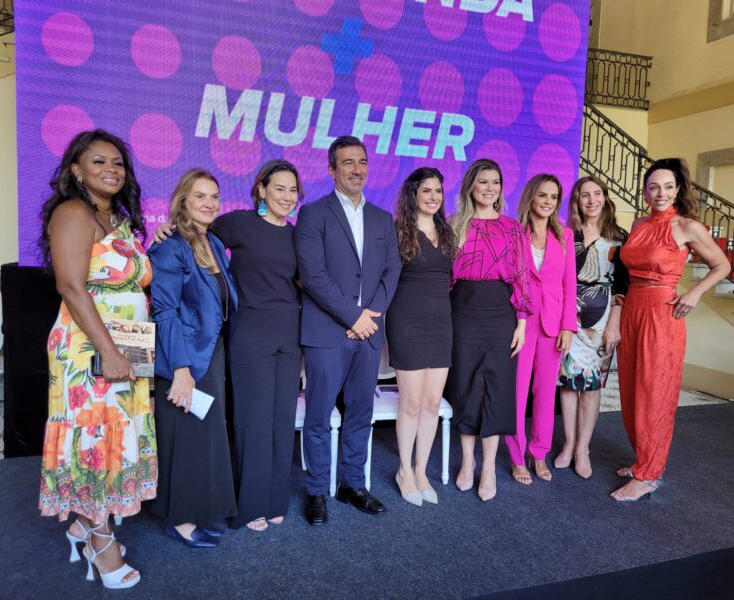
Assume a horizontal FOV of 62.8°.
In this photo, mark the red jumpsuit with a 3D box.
[{"bbox_3d":[1.597,0.228,3.379,0.390,1.460,0.310,6,7,44],"label":"red jumpsuit"}]

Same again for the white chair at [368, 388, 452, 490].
[{"bbox_3d":[0.155,0.536,3.435,0.480,0.930,0.520,0,5,-19],"label":"white chair"}]

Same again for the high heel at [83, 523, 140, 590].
[{"bbox_3d":[-0.976,0.973,2.273,0.215,0.200,0.090,3,5,17],"label":"high heel"}]

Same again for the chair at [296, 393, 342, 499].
[{"bbox_3d":[-0.445,0.539,3.229,0.480,0.930,0.520,0,5,-19],"label":"chair"}]

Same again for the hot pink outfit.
[{"bbox_3d":[1.005,0.250,3.482,0.420,1.330,0.300,1,5,0],"label":"hot pink outfit"}]

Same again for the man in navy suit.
[{"bbox_3d":[-0.094,0.151,2.966,0.530,1.810,0.370,0,5,-16],"label":"man in navy suit"}]

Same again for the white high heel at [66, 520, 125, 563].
[{"bbox_3d":[-1.104,0.961,2.429,0.215,0.190,0.090,2,5,9],"label":"white high heel"}]

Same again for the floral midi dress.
[{"bbox_3d":[-1.014,0.242,2.303,0.380,1.090,0.410,5,6,38],"label":"floral midi dress"}]

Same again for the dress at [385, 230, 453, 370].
[{"bbox_3d":[0.272,-0.004,3.126,0.370,0.700,0.270,0,5,-14],"label":"dress"}]

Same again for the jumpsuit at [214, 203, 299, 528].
[{"bbox_3d":[-0.517,0.309,2.810,0.470,1.420,0.310,0,5,-14],"label":"jumpsuit"}]

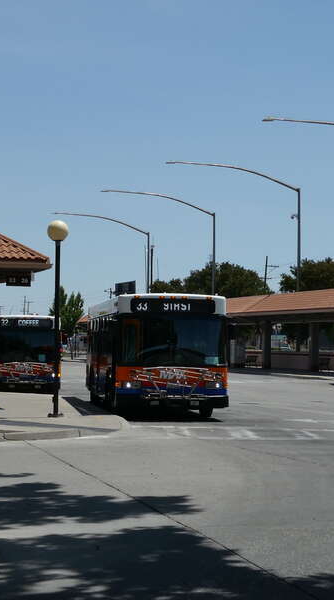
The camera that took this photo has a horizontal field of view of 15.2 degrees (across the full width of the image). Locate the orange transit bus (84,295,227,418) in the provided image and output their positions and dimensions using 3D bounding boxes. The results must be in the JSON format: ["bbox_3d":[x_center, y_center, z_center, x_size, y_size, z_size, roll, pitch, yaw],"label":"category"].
[{"bbox_3d":[-0.588,1.541,34.267,2.600,2.920,12.100,0,-2,-7],"label":"orange transit bus"}]

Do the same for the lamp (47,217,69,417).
[{"bbox_3d":[-2.397,0.411,27.400,0.470,4.320,0.470,0,-2,0],"label":"lamp"}]

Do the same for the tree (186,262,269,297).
[{"bbox_3d":[5.129,1.506,106.034,7.600,9.200,7.400,0,-2,0],"label":"tree"}]

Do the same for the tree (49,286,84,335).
[{"bbox_3d":[-9.019,2.019,112.000,3.200,6.600,3.200,0,-2,0],"label":"tree"}]

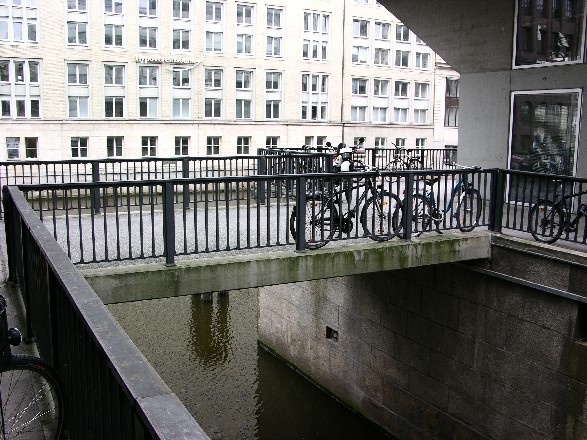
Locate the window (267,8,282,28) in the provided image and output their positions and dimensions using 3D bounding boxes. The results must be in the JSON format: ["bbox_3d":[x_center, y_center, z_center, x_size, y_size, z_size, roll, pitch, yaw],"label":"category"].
[{"bbox_3d":[-1.828,-19.856,58.530,1.760,1.910,0.250,-4,9,-26],"label":"window"}]

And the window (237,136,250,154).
[{"bbox_3d":[-4.584,-6.799,54.324,1.380,1.690,0.200,-4,10,-28],"label":"window"}]

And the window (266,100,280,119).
[{"bbox_3d":[-2.106,-11.490,61.703,1.800,1.980,0.200,-4,10,-28],"label":"window"}]

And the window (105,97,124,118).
[{"bbox_3d":[-16.302,-10.261,54.102,1.800,1.970,0.200,-4,10,-28],"label":"window"}]

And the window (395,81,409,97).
[{"bbox_3d":[12.224,-14.627,66.616,2.030,1.860,0.250,-4,9,-26],"label":"window"}]

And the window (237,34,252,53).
[{"bbox_3d":[-4.702,-16.944,57.467,1.760,2.010,0.250,-4,9,-26],"label":"window"}]

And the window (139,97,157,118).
[{"bbox_3d":[-12.115,-9.359,49.545,1.610,1.780,0.200,-4,10,-28],"label":"window"}]

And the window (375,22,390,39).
[{"bbox_3d":[8.942,-19.114,59.923,1.920,1.760,0.200,-4,10,-27],"label":"window"}]

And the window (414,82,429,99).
[{"bbox_3d":[15.276,-15.408,70.738,2.050,1.980,0.200,-4,10,-28],"label":"window"}]

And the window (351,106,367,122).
[{"bbox_3d":[6.568,-10.710,59.985,1.880,1.560,0.200,-4,10,-27],"label":"window"}]

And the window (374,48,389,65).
[{"bbox_3d":[8.911,-16.566,60.287,1.880,1.710,0.200,-4,10,-27],"label":"window"}]

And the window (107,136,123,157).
[{"bbox_3d":[-16.392,-6.719,54.617,1.530,1.870,0.200,-4,10,-28],"label":"window"}]

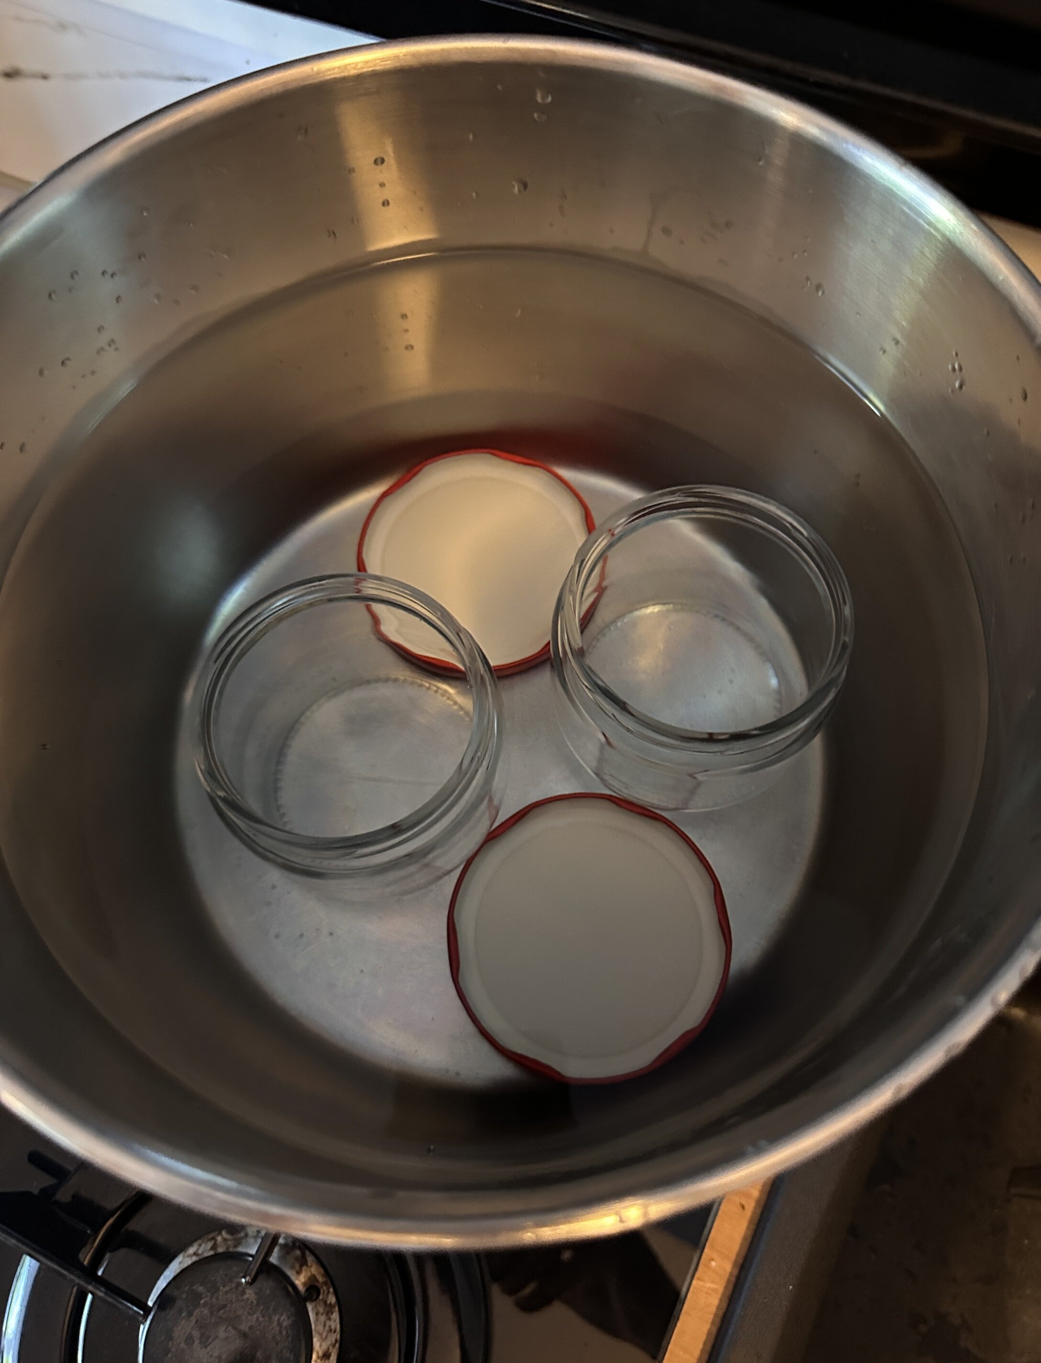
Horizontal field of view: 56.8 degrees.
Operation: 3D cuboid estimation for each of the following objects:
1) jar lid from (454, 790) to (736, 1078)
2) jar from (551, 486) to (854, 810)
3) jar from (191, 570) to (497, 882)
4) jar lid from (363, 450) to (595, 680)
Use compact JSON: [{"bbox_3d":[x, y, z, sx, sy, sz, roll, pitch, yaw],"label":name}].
[{"bbox_3d":[0.021,0.077,0.297,0.086,0.011,0.086,0,70,1],"label":"jar lid"},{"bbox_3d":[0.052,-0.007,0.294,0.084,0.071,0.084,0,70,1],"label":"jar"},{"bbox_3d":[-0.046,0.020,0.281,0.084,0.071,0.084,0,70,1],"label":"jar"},{"bbox_3d":[-0.013,-0.039,0.327,0.086,0.011,0.086,0,70,1],"label":"jar lid"}]

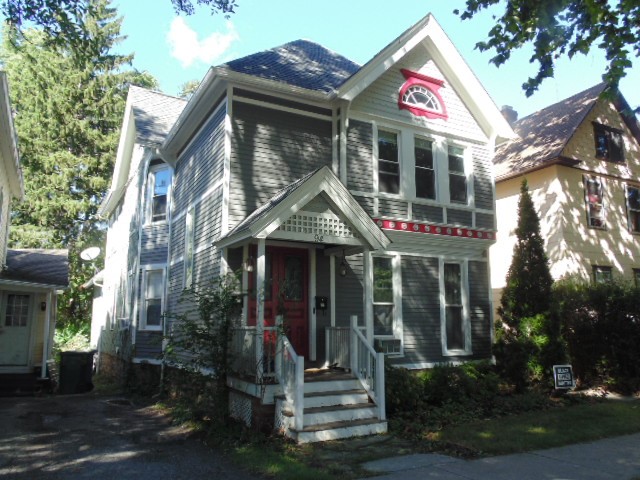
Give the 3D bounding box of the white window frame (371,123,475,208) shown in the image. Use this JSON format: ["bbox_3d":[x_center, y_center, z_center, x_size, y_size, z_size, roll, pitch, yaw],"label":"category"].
[{"bbox_3d":[2.595,-1.718,12.076,3.120,1.780,0.150,5,-11,-28],"label":"white window frame"}]

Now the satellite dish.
[{"bbox_3d":[-8.551,0.503,18.600,0.750,0.550,0.350,2,-10,-13],"label":"satellite dish"}]

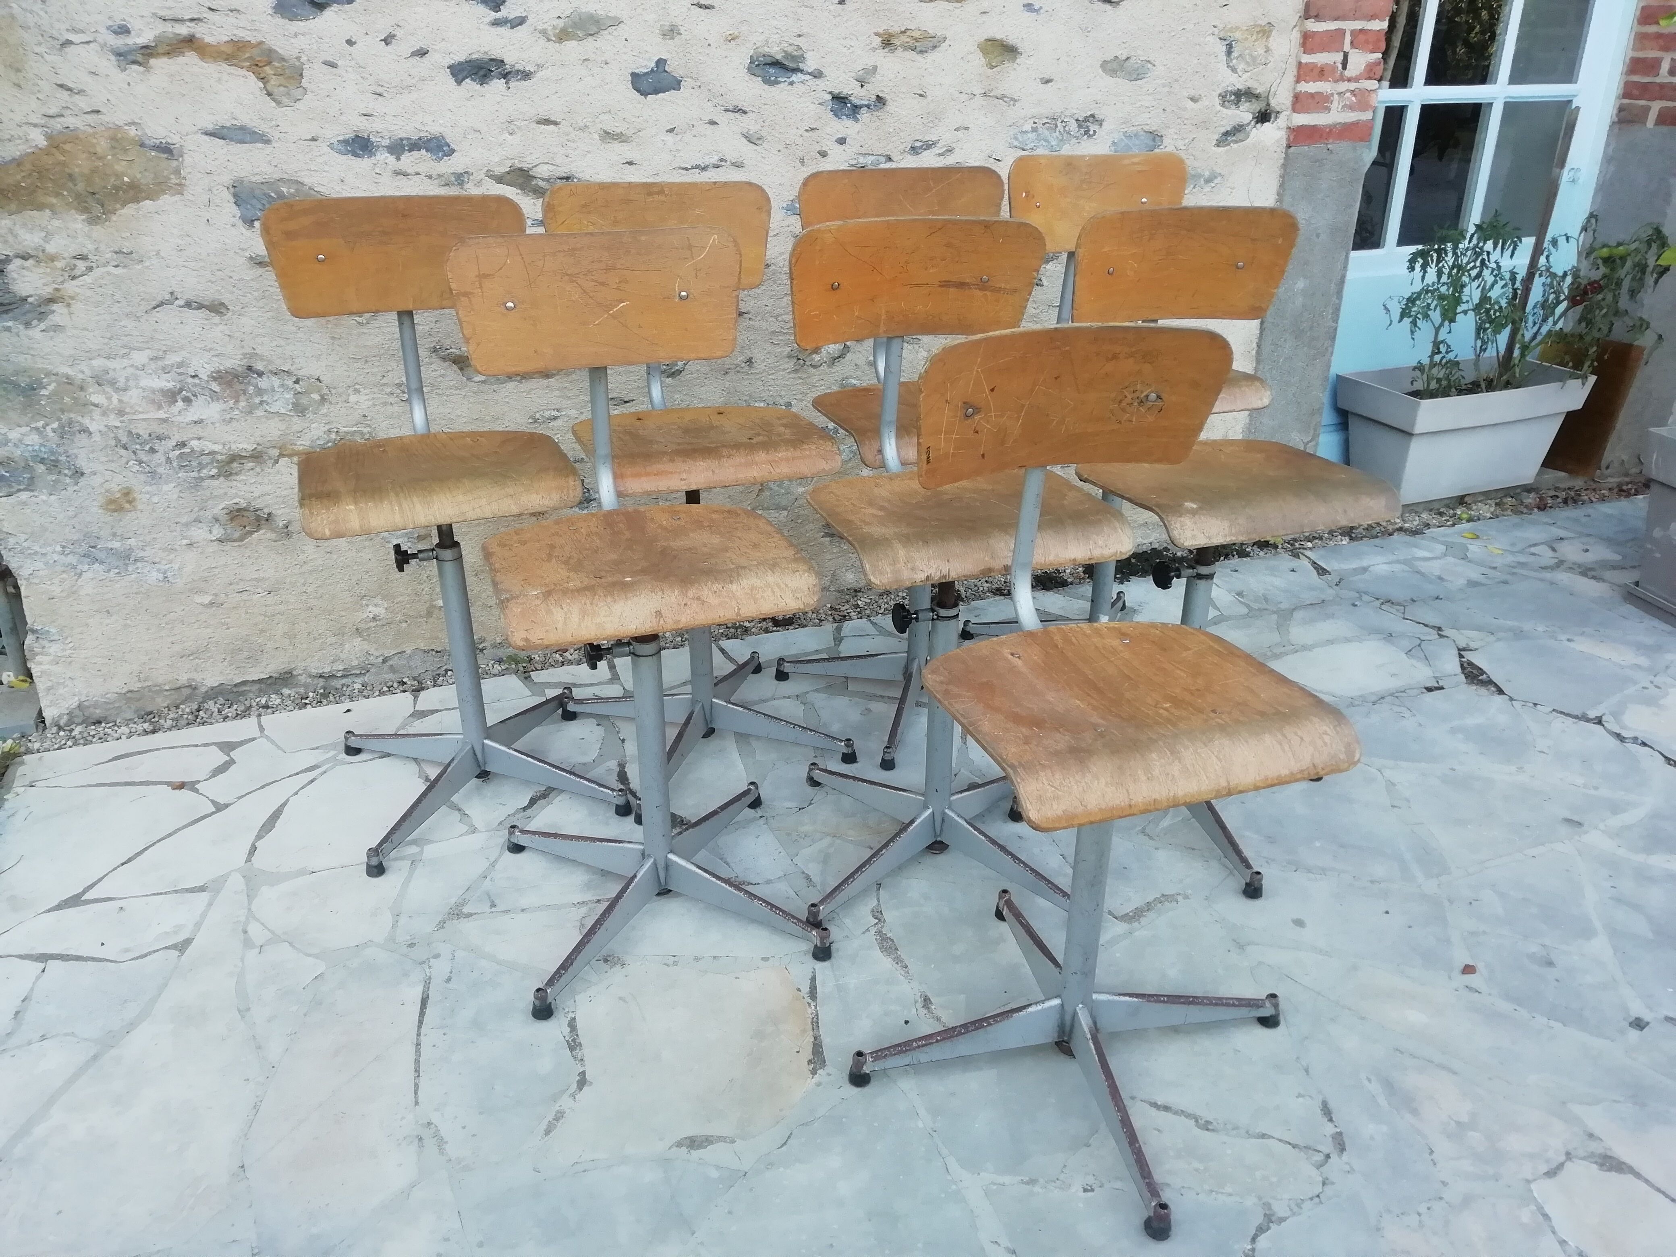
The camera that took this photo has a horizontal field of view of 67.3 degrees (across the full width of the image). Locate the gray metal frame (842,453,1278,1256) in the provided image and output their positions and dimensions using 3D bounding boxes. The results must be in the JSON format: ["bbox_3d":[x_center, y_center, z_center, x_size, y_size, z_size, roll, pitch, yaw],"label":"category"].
[{"bbox_3d":[0.309,0.195,1.500,0.577,0.821,0.577,-7,26,-15],"label":"gray metal frame"}]

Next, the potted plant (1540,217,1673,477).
[{"bbox_3d":[2.161,-0.791,3.577,0.346,0.763,0.302,-10,27,-21],"label":"potted plant"}]

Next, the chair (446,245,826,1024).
[{"bbox_3d":[-0.277,-0.020,1.763,0.448,0.982,0.448,-8,27,-16],"label":"chair"}]

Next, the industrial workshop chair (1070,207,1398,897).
[{"bbox_3d":[0.592,-0.142,2.023,0.577,0.980,0.577,-7,26,-15],"label":"industrial workshop chair"}]

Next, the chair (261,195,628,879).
[{"bbox_3d":[-0.641,-0.170,2.064,0.477,0.993,0.477,-9,27,-18],"label":"chair"}]

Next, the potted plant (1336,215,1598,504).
[{"bbox_3d":[1.774,-0.765,3.527,0.662,0.758,0.331,-10,27,-21],"label":"potted plant"}]

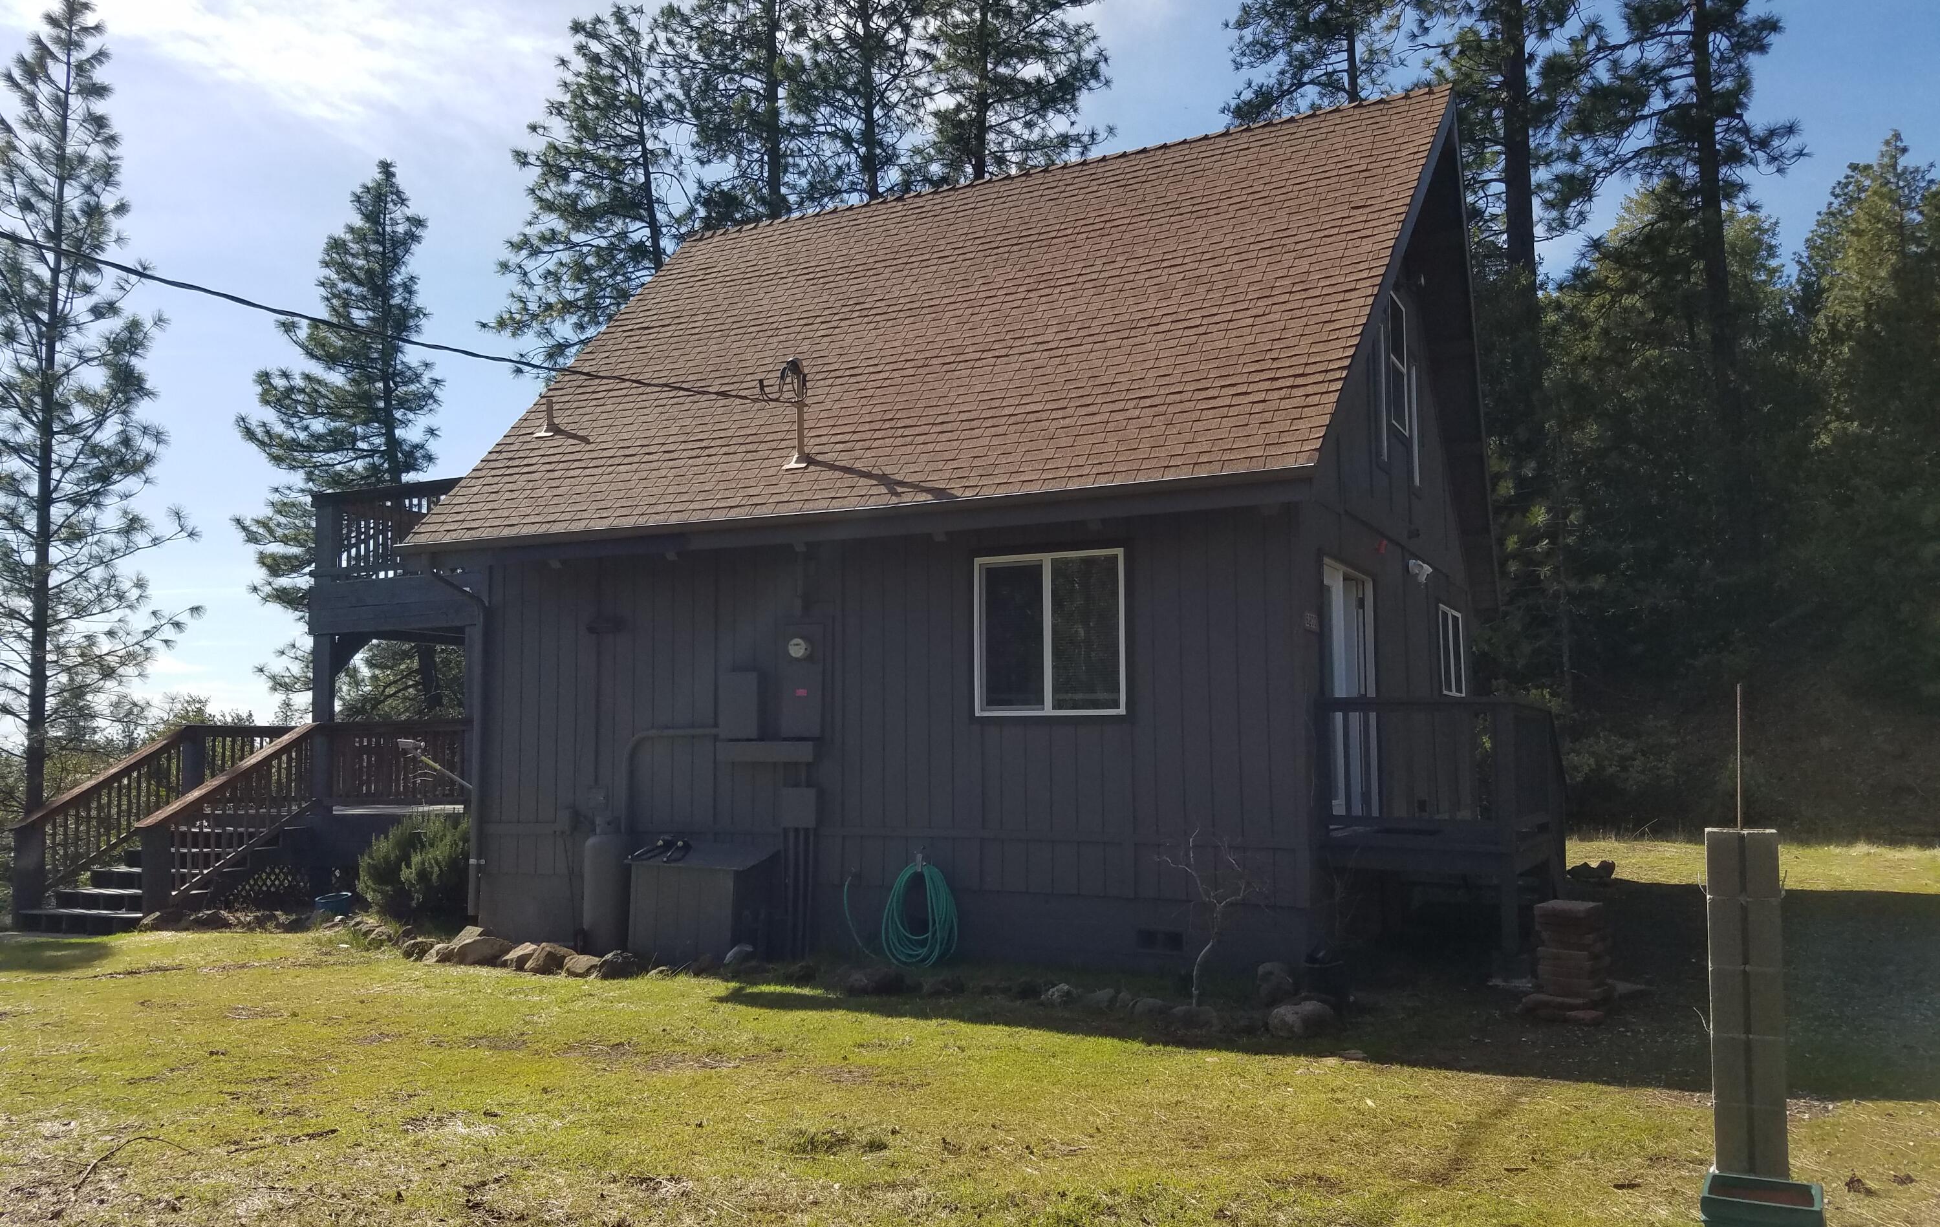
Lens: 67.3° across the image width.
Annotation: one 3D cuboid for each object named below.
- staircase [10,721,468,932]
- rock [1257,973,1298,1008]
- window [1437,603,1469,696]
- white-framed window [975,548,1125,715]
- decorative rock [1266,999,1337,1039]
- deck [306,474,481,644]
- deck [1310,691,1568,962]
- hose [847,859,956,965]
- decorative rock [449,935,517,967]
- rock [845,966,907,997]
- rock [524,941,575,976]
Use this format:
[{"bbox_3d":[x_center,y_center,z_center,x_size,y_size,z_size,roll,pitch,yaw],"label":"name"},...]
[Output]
[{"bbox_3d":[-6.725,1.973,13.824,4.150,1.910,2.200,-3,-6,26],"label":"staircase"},{"bbox_3d":[1.883,2.304,8.935,0.240,0.190,0.220,-2,-5,12],"label":"rock"},{"bbox_3d":[5.503,0.440,16.612,0.100,0.980,1.720,-3,-6,26],"label":"window"},{"bbox_3d":[0.570,0.151,10.782,1.210,1.205,0.100,-3,-6,26],"label":"white-framed window"},{"bbox_3d":[1.818,2.203,7.980,0.360,0.205,0.290,-2,-5,12],"label":"decorative rock"},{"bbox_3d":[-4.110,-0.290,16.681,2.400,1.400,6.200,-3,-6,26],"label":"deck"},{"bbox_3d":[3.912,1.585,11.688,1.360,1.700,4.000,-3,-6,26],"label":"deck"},{"bbox_3d":[-0.537,2.274,11.145,0.970,0.810,0.180,-3,-6,26],"label":"hose"},{"bbox_3d":[-4.049,2.795,12.116,0.500,0.240,0.360,1,-5,-18],"label":"decorative rock"},{"bbox_3d":[-0.611,2.380,9.492,0.410,0.210,0.300,-3,-6,26],"label":"rock"},{"bbox_3d":[-3.038,2.490,10.579,0.380,0.230,0.300,-3,-6,26],"label":"rock"}]

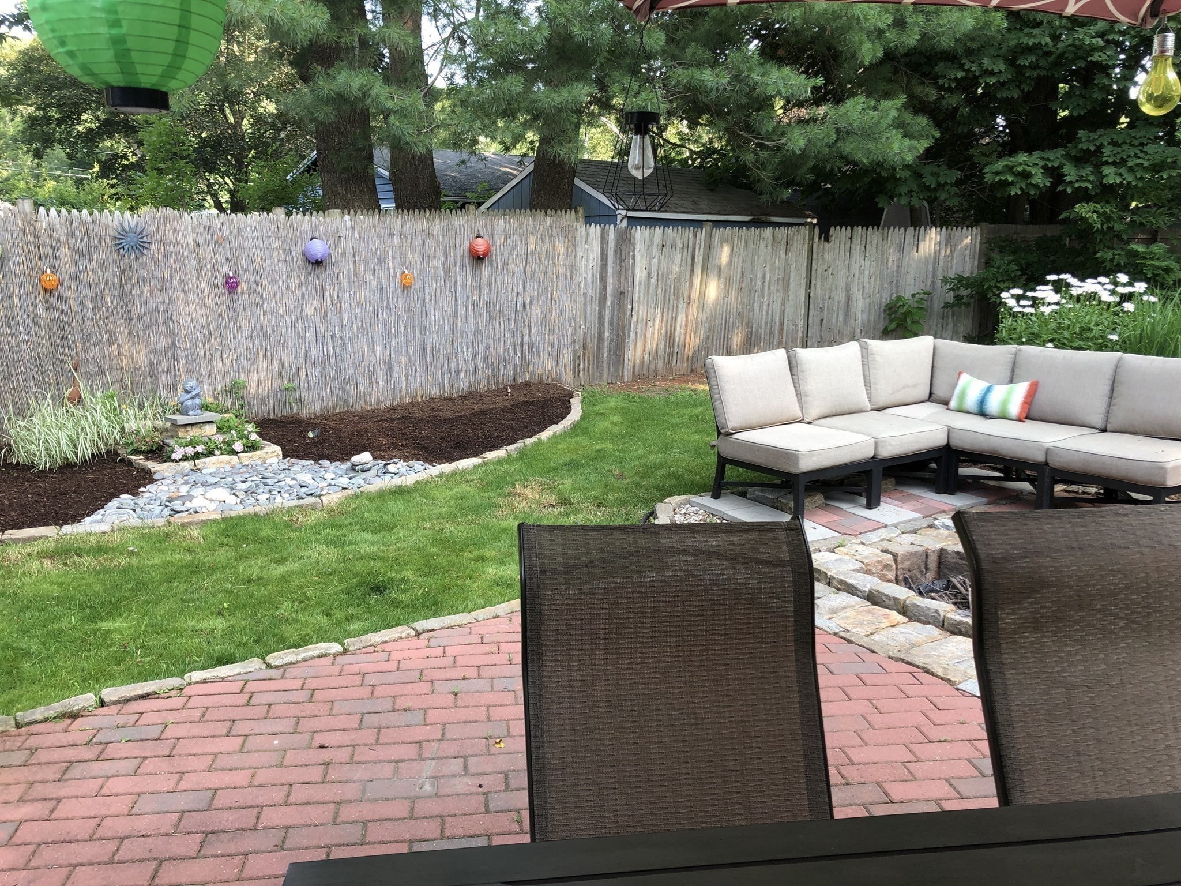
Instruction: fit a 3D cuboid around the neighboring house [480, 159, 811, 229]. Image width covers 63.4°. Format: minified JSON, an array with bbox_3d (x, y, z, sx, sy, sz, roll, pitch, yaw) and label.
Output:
[{"bbox_3d":[1.075,-3.590,17.671,3.860,2.988,5.304,11,16,43],"label":"neighboring house"}]

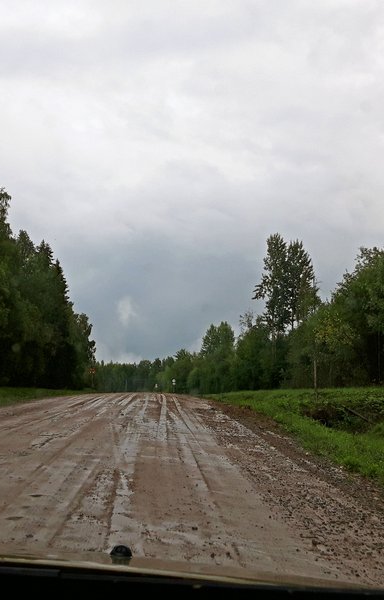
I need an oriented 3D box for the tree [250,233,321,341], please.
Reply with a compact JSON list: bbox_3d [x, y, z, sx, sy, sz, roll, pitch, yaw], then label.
[{"bbox_3d":[11.500,1.400,73.500,7.500,19.000,7.000,0,-8,0],"label":"tree"}]

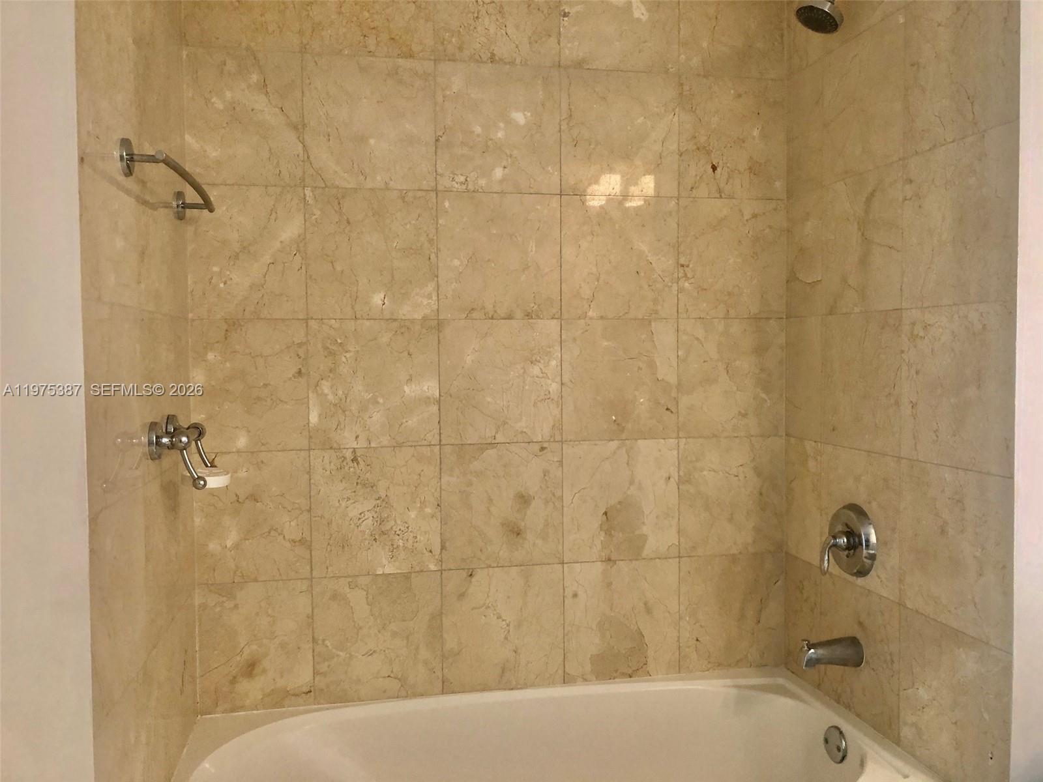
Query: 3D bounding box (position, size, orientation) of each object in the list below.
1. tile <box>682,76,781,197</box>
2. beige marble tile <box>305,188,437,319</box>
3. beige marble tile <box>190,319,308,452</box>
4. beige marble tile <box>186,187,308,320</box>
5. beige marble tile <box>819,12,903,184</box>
[{"bbox_3d":[0.541,-0.646,2.164,0.292,0.305,0.010,-1,3,-11],"label":"tile"},{"bbox_3d":[-0.351,-0.322,1.992,0.303,0.303,0.010,-1,3,-11],"label":"beige marble tile"},{"bbox_3d":[-0.625,-0.013,1.952,0.257,0.303,0.010,-1,3,-11],"label":"beige marble tile"},{"bbox_3d":[-0.632,-0.319,1.951,0.259,0.305,0.014,-1,3,-11],"label":"beige marble tile"},{"bbox_3d":[0.751,-0.631,1.859,0.012,0.305,0.301,-1,3,-12],"label":"beige marble tile"}]

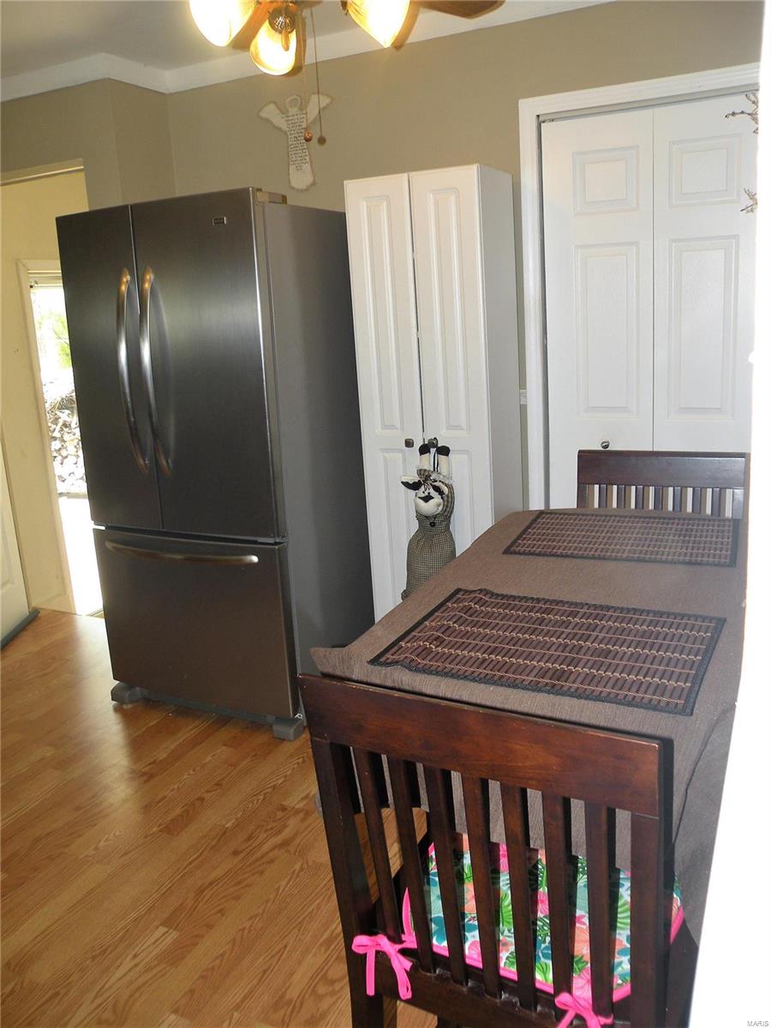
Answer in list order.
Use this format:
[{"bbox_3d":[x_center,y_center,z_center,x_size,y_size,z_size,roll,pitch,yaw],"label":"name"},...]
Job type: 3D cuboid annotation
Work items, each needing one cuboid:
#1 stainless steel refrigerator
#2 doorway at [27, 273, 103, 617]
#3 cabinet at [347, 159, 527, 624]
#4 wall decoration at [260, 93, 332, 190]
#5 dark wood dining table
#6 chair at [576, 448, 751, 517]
[{"bbox_3d":[-0.542,-0.206,3.052,0.830,1.770,0.850,4,16,26],"label":"stainless steel refrigerator"},{"bbox_3d":[-1.528,-0.468,4.622,0.120,1.900,0.850,4,16,26],"label":"doorway"},{"bbox_3d":[0.203,-0.292,3.058,0.470,1.850,0.310,3,16,24],"label":"cabinet"},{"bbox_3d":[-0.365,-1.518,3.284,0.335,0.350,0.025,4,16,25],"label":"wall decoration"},{"bbox_3d":[0.414,0.553,1.617,0.590,0.915,0.970,4,16,26],"label":"dark wood dining table"},{"bbox_3d":[0.663,0.373,2.087,0.430,1.000,0.500,4,16,26],"label":"chair"}]

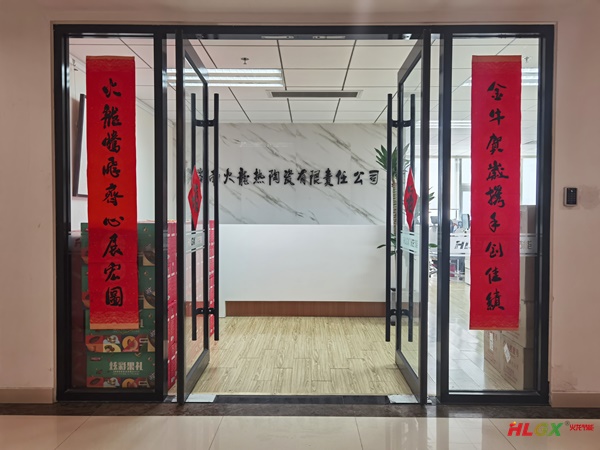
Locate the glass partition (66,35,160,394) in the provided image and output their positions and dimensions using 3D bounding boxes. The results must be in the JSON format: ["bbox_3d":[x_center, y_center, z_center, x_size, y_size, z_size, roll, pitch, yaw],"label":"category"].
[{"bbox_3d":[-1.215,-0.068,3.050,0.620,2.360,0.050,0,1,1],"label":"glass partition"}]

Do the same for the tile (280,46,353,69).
[{"bbox_3d":[0.135,-1.441,4.018,0.600,0.020,0.595,0,1,1],"label":"tile"}]

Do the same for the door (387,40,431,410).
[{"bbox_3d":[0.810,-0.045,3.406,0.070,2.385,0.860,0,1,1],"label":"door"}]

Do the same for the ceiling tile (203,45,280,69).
[{"bbox_3d":[-0.461,-1.431,3.993,0.600,0.025,0.600,0,1,1],"label":"ceiling tile"}]

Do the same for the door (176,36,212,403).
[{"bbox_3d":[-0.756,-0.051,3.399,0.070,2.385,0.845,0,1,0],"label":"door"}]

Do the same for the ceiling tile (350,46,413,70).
[{"bbox_3d":[0.738,-1.437,4.008,0.600,0.020,0.595,0,1,1],"label":"ceiling tile"}]

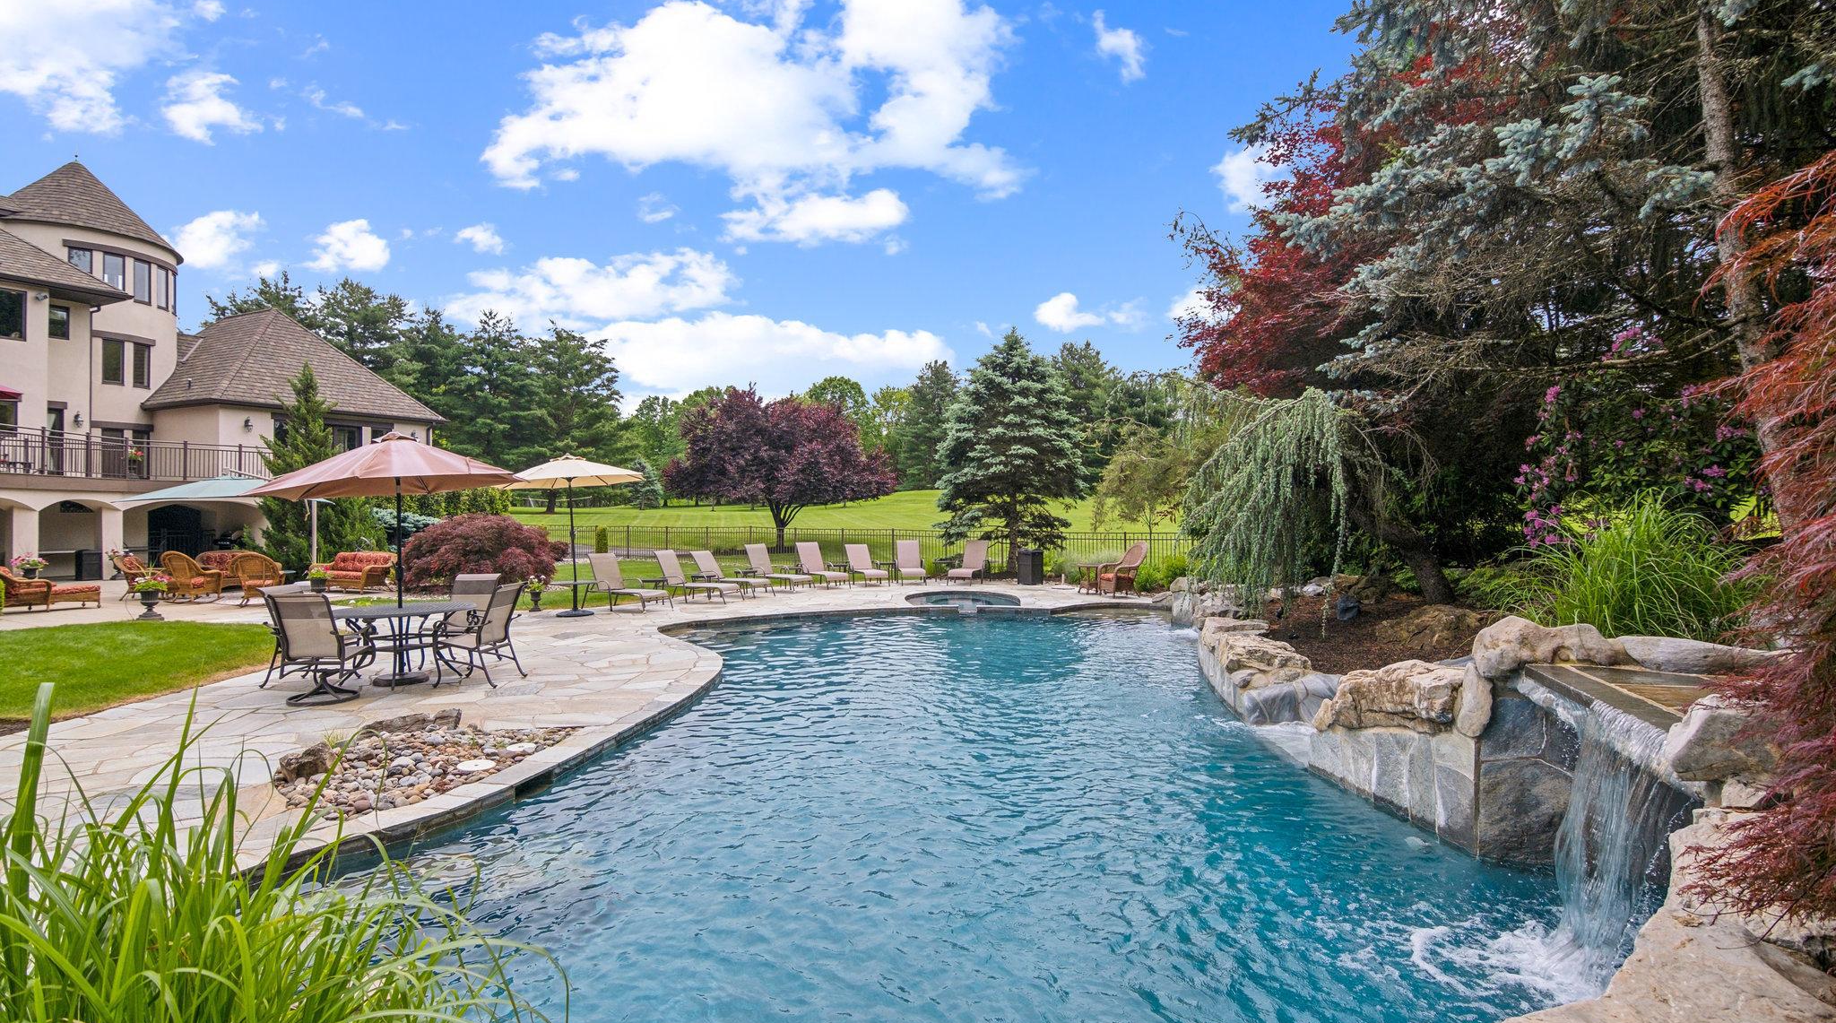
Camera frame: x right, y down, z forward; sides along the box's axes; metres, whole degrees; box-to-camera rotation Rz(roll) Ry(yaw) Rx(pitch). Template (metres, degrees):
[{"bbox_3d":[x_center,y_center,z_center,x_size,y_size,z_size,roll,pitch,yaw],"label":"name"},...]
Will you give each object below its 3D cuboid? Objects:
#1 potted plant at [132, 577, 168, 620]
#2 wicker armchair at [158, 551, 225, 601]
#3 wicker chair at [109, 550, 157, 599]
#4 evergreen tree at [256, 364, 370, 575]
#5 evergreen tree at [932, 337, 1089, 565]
[{"bbox_3d":[-12.309,1.373,13.898,0.470,0.760,0.470,0,0,0],"label":"potted plant"},{"bbox_3d":[-14.050,1.258,16.748,0.760,1.000,0.860,0,0,5],"label":"wicker armchair"},{"bbox_3d":[-15.500,1.277,17.302,0.800,0.960,0.700,0,0,-20],"label":"wicker chair"},{"bbox_3d":[-16.050,-1.049,23.009,2.700,5.650,2.700,0,0,0],"label":"evergreen tree"},{"bbox_3d":[2.600,-1.645,24.311,4.200,6.850,4.200,0,0,0],"label":"evergreen tree"}]

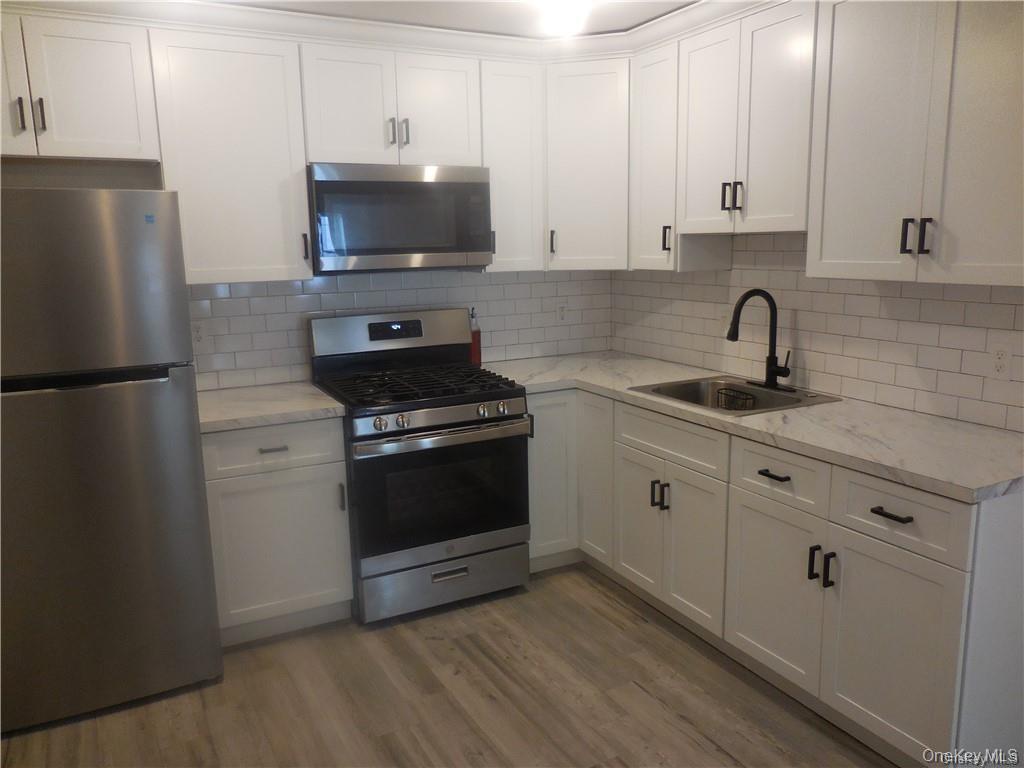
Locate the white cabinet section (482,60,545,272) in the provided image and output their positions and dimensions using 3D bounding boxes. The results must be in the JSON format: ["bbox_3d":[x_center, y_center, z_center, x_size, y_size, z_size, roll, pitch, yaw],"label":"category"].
[{"bbox_3d":[-0.059,-0.984,3.473,0.319,0.904,0.328,-7,12,-27],"label":"white cabinet section"}]

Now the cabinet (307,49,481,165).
[{"bbox_3d":[-0.544,-1.161,3.202,0.770,0.445,0.336,-7,12,-27],"label":"cabinet"}]

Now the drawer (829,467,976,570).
[{"bbox_3d":[1.240,0.325,2.088,0.515,0.170,0.410,-7,12,-27],"label":"drawer"}]

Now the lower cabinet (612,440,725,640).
[{"bbox_3d":[0.849,0.544,3.013,0.603,0.583,0.681,-7,12,-27],"label":"lower cabinet"}]

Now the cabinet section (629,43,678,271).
[{"bbox_3d":[0.740,-0.954,3.216,0.328,0.904,0.327,-7,12,-27],"label":"cabinet section"}]

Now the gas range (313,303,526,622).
[{"bbox_3d":[-0.411,0.312,3.301,0.758,1.210,0.676,-7,12,-27],"label":"gas range"}]

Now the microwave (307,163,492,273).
[{"bbox_3d":[-0.521,-0.723,3.254,0.758,0.414,0.401,-7,12,-27],"label":"microwave"}]

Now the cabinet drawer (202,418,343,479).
[{"bbox_3d":[-0.990,0.206,2.979,0.506,0.170,0.515,-7,12,-27],"label":"cabinet drawer"}]

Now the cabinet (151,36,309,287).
[{"bbox_3d":[-1.116,-0.865,2.954,0.528,0.911,0.336,-7,12,-27],"label":"cabinet"}]

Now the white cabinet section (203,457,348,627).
[{"bbox_3d":[-1.006,0.566,3.073,0.511,0.574,0.584,-7,12,-27],"label":"white cabinet section"}]

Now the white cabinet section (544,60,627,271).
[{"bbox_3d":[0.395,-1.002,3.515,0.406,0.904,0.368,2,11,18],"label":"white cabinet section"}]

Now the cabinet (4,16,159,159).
[{"bbox_3d":[-1.692,-1.026,2.623,0.760,0.451,0.336,-7,12,-27],"label":"cabinet"}]

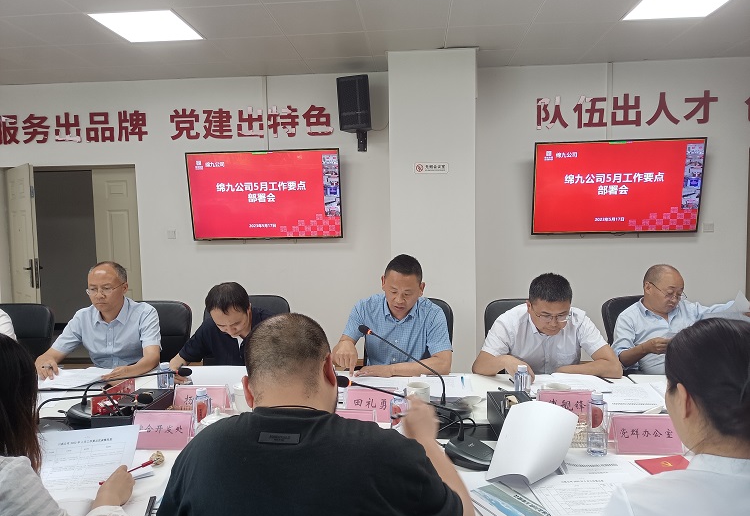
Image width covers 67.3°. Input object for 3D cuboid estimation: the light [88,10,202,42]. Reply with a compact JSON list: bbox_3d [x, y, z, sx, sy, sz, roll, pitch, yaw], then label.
[{"bbox_3d":[-1.600,-1.648,3.991,0.585,0.050,0.585,-1,3,5],"label":"light"}]

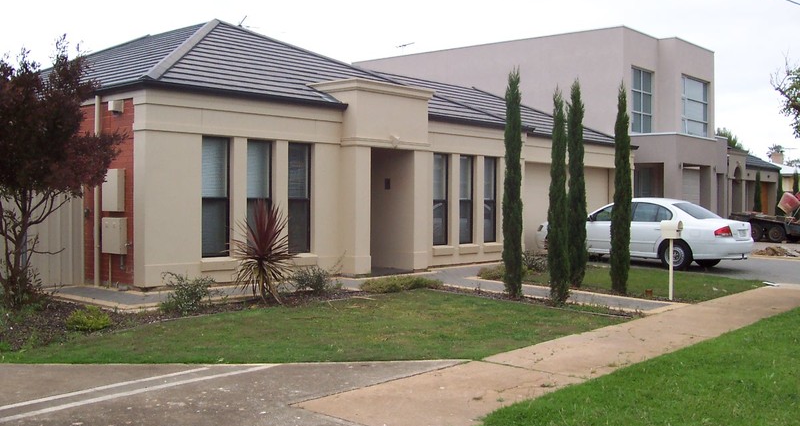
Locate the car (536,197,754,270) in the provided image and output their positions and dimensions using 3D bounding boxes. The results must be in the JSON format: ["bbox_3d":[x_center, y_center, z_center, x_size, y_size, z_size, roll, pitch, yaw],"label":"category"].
[{"bbox_3d":[5.300,0.420,19.170,4.920,1.450,1.870,1,1,41],"label":"car"}]

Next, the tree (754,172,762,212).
[{"bbox_3d":[14.457,-0.374,34.512,0.350,2.600,0.350,0,1,0],"label":"tree"}]

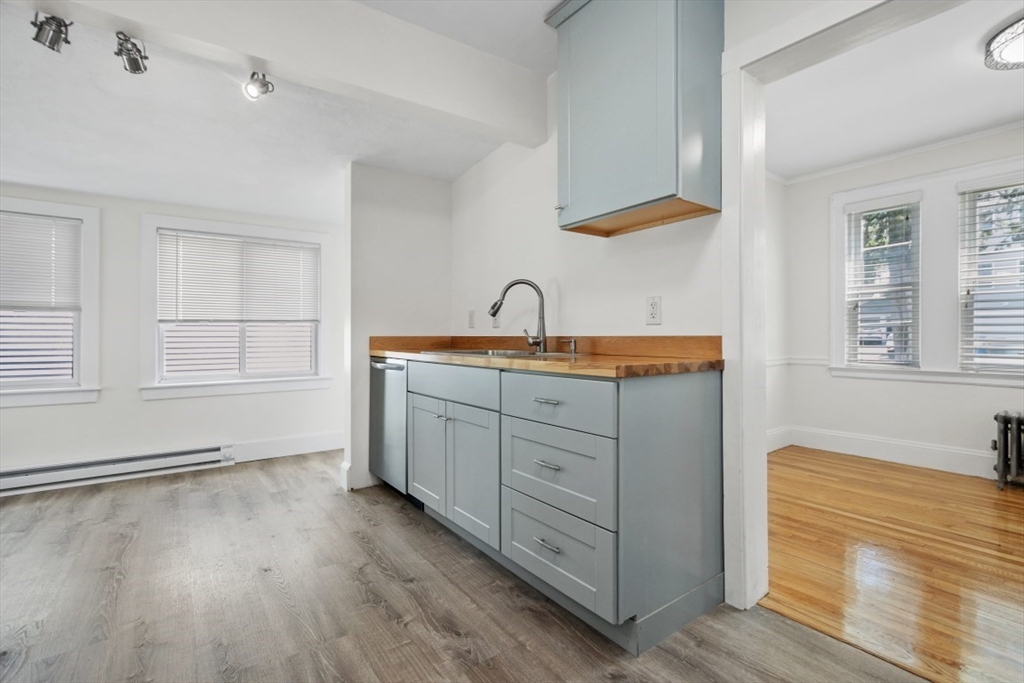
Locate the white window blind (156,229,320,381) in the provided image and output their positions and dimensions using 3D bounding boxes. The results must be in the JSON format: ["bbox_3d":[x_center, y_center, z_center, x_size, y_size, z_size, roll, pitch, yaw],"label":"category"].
[{"bbox_3d":[-2.175,-0.267,3.493,1.117,1.167,0.050,0,0,-34],"label":"white window blind"}]

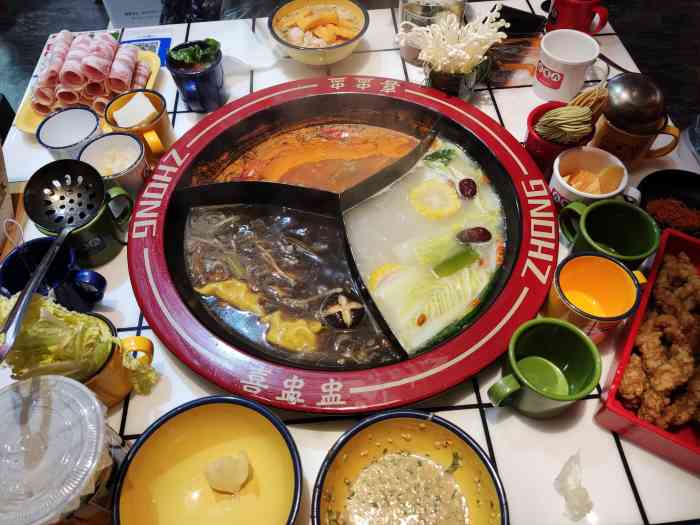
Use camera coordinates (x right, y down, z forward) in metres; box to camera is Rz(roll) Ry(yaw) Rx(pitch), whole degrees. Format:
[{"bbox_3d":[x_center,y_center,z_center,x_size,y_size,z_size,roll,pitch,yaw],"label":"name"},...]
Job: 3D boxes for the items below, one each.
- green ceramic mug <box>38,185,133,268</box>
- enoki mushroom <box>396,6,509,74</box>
[{"bbox_3d":[-0.284,-0.044,0.559,0.096,0.067,0.075,-22,58,-12],"label":"green ceramic mug"},{"bbox_3d":[0.125,-0.270,0.624,0.124,0.072,0.076,-5,57,-1],"label":"enoki mushroom"}]

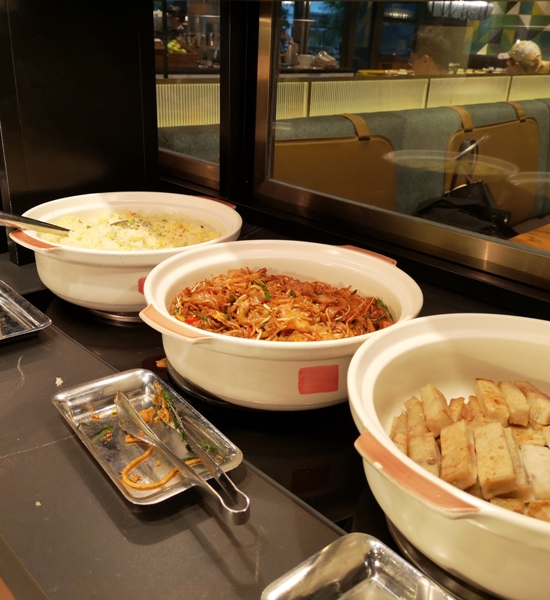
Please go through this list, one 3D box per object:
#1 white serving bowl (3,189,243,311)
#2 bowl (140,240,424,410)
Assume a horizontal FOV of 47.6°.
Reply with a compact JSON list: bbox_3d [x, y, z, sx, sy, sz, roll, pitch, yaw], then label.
[{"bbox_3d":[-0.243,-0.086,1.088,0.370,0.117,0.403,2,23,-1],"label":"white serving bowl"},{"bbox_3d":[0.010,0.031,0.864,0.403,0.117,0.370,2,23,-1],"label":"bowl"}]

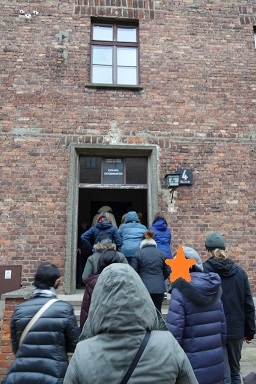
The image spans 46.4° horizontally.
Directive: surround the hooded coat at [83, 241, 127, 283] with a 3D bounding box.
[{"bbox_3d":[-0.301,1.038,4.000,0.600,0.720,0.360,0,-12,-2],"label":"hooded coat"}]

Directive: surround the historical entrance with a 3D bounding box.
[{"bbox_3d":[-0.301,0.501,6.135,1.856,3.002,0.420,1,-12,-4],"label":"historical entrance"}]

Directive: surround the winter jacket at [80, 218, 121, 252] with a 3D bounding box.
[{"bbox_3d":[-0.461,0.818,5.200,0.700,0.700,0.360,0,-12,-2],"label":"winter jacket"}]

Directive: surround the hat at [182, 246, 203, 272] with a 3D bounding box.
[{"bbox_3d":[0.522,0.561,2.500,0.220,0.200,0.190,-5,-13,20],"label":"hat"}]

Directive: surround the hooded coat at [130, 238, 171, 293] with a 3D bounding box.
[{"bbox_3d":[0.324,1.035,4.150,0.560,0.730,0.340,1,-12,-4],"label":"hooded coat"}]

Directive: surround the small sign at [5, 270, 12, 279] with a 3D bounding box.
[{"bbox_3d":[-2.107,1.461,5.264,0.117,0.150,0.012,1,-12,-4],"label":"small sign"}]

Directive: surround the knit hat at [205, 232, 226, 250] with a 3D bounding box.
[{"bbox_3d":[0.850,0.481,2.900,0.190,0.175,0.220,1,-12,-7],"label":"knit hat"}]

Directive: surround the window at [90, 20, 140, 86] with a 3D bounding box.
[{"bbox_3d":[-0.296,-3.205,6.837,1.117,1.689,0.150,1,-12,-4],"label":"window"}]

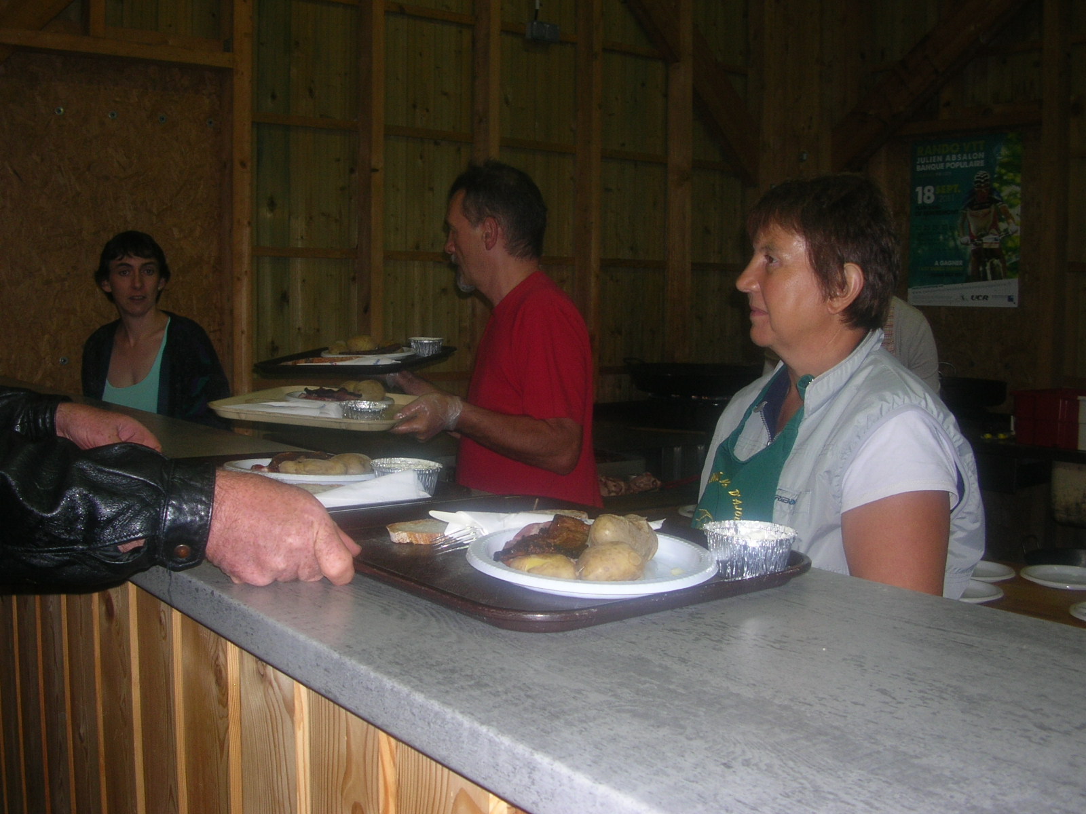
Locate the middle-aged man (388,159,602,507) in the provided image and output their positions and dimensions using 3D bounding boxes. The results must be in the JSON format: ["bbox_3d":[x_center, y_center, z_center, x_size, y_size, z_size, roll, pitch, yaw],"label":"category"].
[{"bbox_3d":[-0.111,0.351,2.410,0.480,1.700,0.530,1,5,6],"label":"middle-aged man"}]

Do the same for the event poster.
[{"bbox_3d":[1.843,-0.812,5.103,0.005,0.735,0.537,-4,7,-38],"label":"event poster"}]

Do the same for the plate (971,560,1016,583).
[{"bbox_3d":[1.095,0.422,2.970,0.218,0.020,0.218,0,5,0],"label":"plate"}]

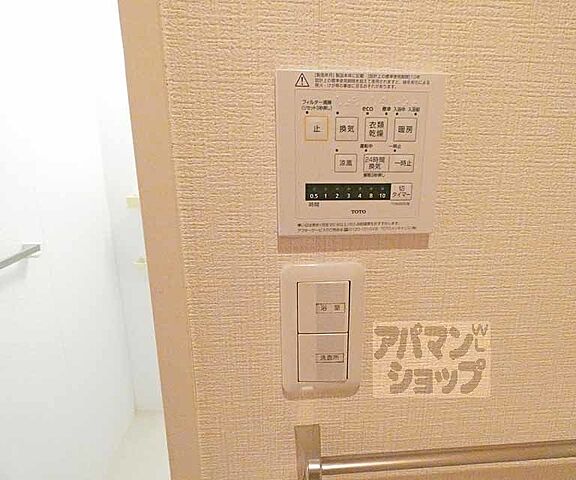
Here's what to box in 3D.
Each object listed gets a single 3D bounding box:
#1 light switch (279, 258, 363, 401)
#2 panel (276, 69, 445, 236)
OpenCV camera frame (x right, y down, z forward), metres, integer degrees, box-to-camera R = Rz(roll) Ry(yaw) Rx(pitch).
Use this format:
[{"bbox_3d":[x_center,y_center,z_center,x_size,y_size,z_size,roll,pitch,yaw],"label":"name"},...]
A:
[{"bbox_3d":[0.028,0.078,0.283,0.070,0.120,0.010,-1,14,-4],"label":"light switch"},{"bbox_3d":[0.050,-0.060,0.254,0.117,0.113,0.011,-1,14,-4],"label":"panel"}]

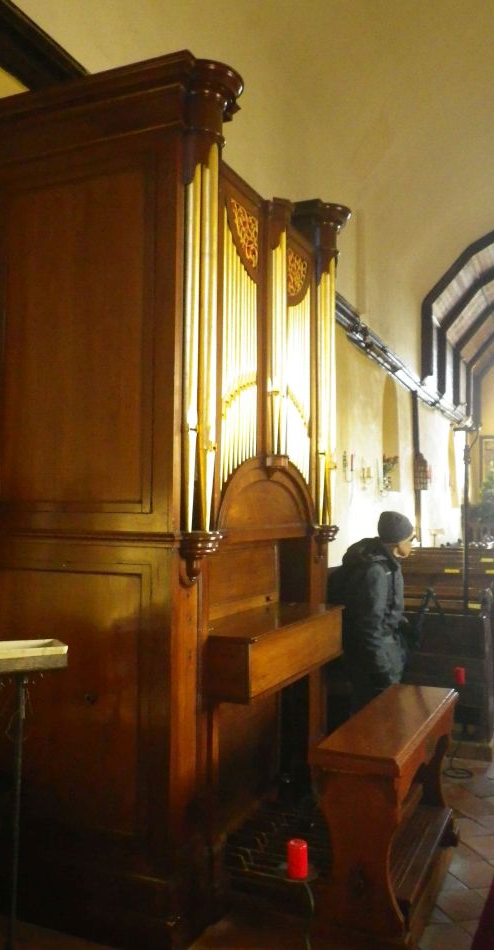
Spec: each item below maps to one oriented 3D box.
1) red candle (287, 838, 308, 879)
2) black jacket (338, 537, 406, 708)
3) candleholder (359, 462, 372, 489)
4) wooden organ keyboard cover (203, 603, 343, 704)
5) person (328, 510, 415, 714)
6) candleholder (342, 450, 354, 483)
[{"bbox_3d":[0.152,1.145,2.100,0.062,0.095,0.062,1,-3,0],"label":"red candle"},{"bbox_3d":[0.726,0.811,4.119,0.350,0.900,0.470,2,-3,-16],"label":"black jacket"},{"bbox_3d":[1.415,0.006,8.420,0.130,0.310,0.160,-1,-3,26],"label":"candleholder"},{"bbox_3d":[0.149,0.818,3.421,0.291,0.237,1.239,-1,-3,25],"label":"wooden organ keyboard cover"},{"bbox_3d":[0.723,1.036,4.107,0.400,1.620,0.470,2,-3,-16],"label":"person"},{"bbox_3d":[1.125,-0.094,7.820,0.120,0.355,0.100,-1,-3,26],"label":"candleholder"}]

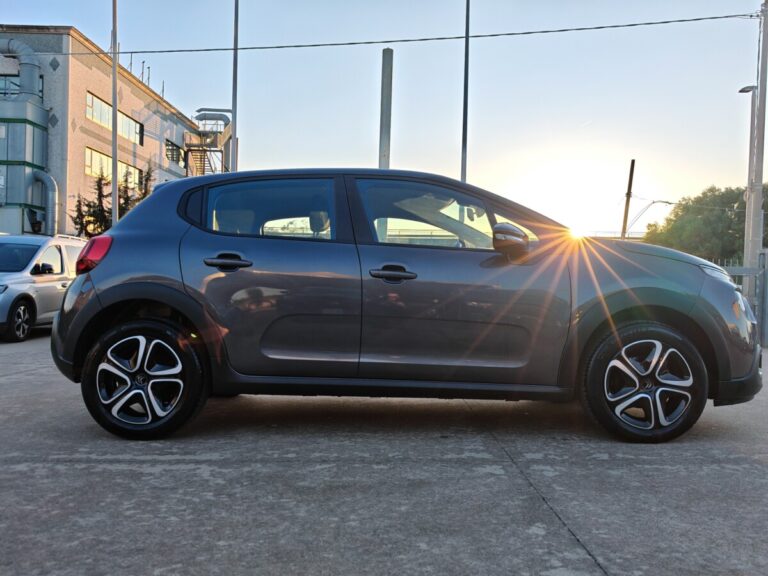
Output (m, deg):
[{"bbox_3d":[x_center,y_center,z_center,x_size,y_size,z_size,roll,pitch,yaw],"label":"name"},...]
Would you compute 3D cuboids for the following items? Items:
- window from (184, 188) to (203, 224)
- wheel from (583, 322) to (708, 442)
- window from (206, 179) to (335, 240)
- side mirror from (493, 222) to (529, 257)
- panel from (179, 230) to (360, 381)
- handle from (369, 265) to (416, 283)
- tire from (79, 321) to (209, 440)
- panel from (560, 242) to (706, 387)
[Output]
[{"bbox_3d":[-0.984,-0.421,3.095,0.090,0.190,0.050,1,-23,1],"label":"window"},{"bbox_3d":[1.317,0.481,3.035,0.620,0.620,0.205,1,1,1],"label":"wheel"},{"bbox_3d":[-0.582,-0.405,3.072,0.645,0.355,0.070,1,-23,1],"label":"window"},{"bbox_3d":[0.604,-0.232,2.861,0.165,0.160,0.220,1,1,1],"label":"side mirror"},{"bbox_3d":[-0.562,0.067,2.965,0.880,0.740,0.110,1,1,1],"label":"panel"},{"bbox_3d":[0.042,-0.071,2.935,0.232,0.080,0.055,1,1,1],"label":"handle"},{"bbox_3d":[-1.230,0.466,3.085,0.620,0.620,0.205,1,1,1],"label":"tire"},{"bbox_3d":[1.222,0.131,2.971,0.740,0.750,0.190,1,1,1],"label":"panel"}]

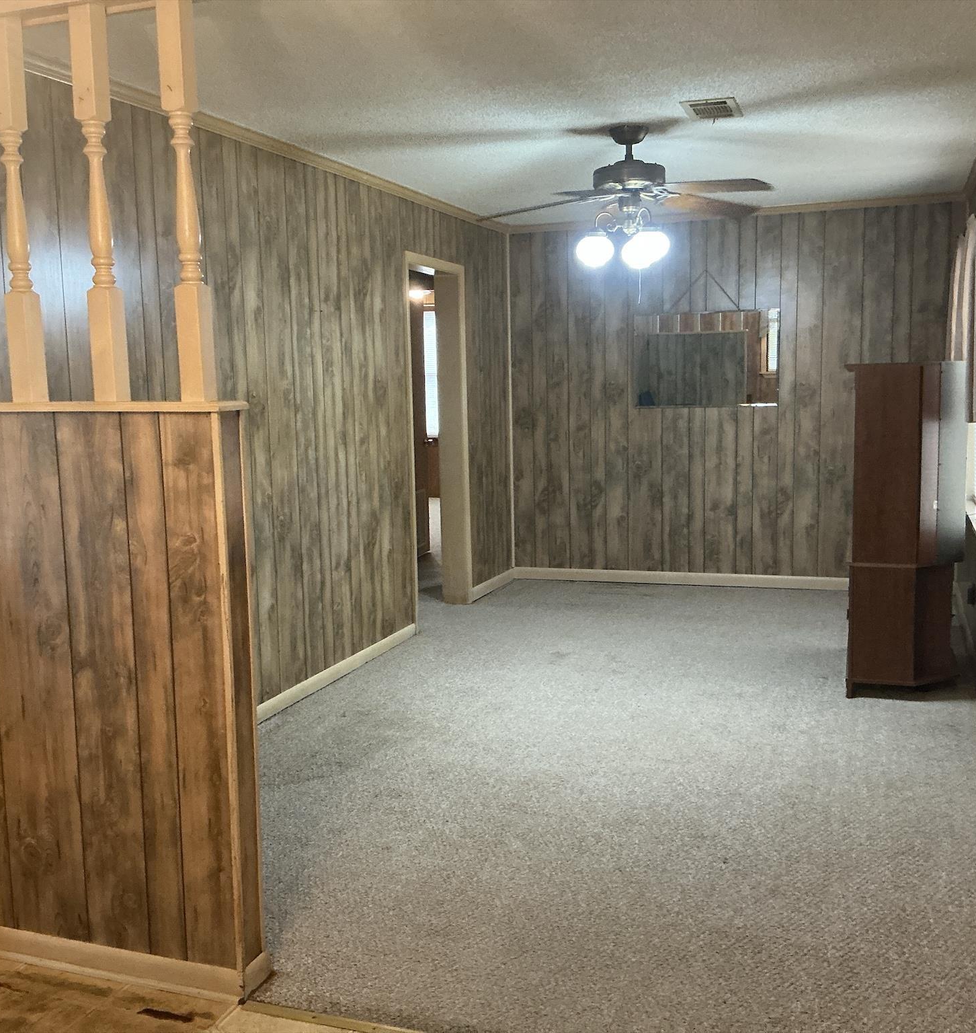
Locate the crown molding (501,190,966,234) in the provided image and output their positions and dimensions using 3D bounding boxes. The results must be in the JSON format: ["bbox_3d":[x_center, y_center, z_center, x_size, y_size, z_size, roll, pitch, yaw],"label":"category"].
[{"bbox_3d":[1.490,-1.914,7.079,2.871,0.055,0.035,1,8,20],"label":"crown molding"}]

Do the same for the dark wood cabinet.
[{"bbox_3d":[1.947,0.018,5.178,0.498,1.457,0.970,1,8,20],"label":"dark wood cabinet"}]

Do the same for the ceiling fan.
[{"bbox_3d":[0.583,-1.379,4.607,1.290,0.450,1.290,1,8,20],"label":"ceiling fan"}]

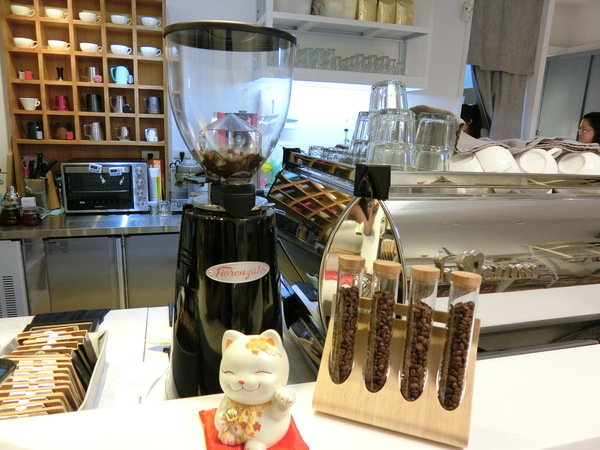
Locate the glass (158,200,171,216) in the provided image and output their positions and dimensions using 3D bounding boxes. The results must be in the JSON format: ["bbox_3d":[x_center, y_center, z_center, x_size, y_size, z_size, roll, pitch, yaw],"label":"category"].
[{"bbox_3d":[-0.804,-0.097,2.570,0.064,0.085,0.064,-2,14,-17],"label":"glass"}]

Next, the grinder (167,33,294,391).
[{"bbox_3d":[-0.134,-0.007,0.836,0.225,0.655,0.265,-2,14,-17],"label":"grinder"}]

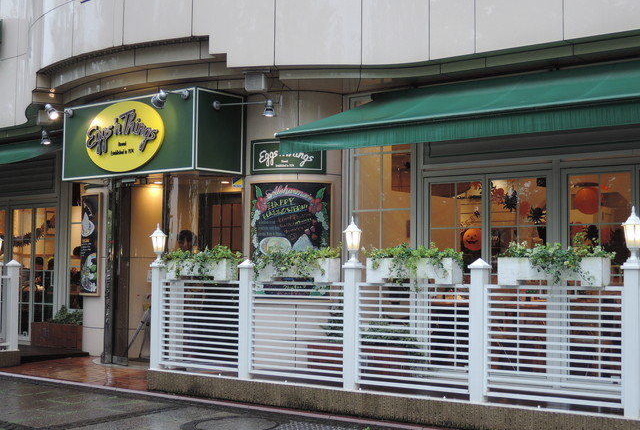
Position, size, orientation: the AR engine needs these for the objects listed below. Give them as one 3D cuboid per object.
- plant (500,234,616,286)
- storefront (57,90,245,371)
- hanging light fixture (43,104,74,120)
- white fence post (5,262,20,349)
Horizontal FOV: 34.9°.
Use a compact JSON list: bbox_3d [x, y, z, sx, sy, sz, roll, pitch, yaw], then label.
[{"bbox_3d":[1.883,0.361,8.182,0.918,0.398,0.230,-2,-5,40],"label":"plant"},{"bbox_3d":[-2.247,0.255,13.306,2.623,3.458,0.827,-2,-5,40],"label":"storefront"},{"bbox_3d":[-3.526,-1.395,13.718,0.140,0.180,0.360,-2,-5,40],"label":"hanging light fixture"},{"bbox_3d":[-4.057,1.195,13.443,0.144,1.196,0.144,-2,-5,40],"label":"white fence post"}]

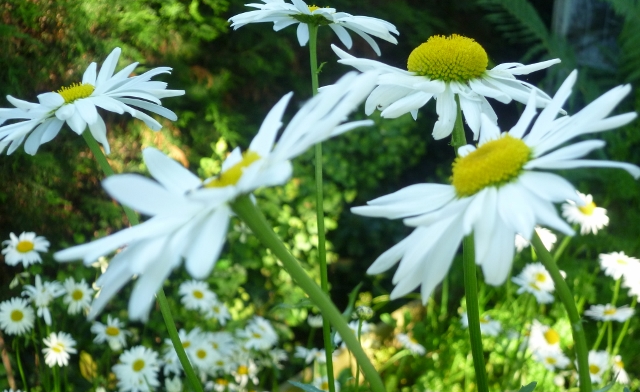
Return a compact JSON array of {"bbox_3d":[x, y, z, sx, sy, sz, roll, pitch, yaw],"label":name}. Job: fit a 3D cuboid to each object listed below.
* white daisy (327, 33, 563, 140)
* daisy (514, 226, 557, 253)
[{"bbox_3d":[0.045,-0.040,0.360,0.082,0.034,0.079,1,18,6],"label":"white daisy"},{"bbox_3d":[0.360,0.073,1.700,0.070,0.024,0.070,0,26,0],"label":"daisy"}]

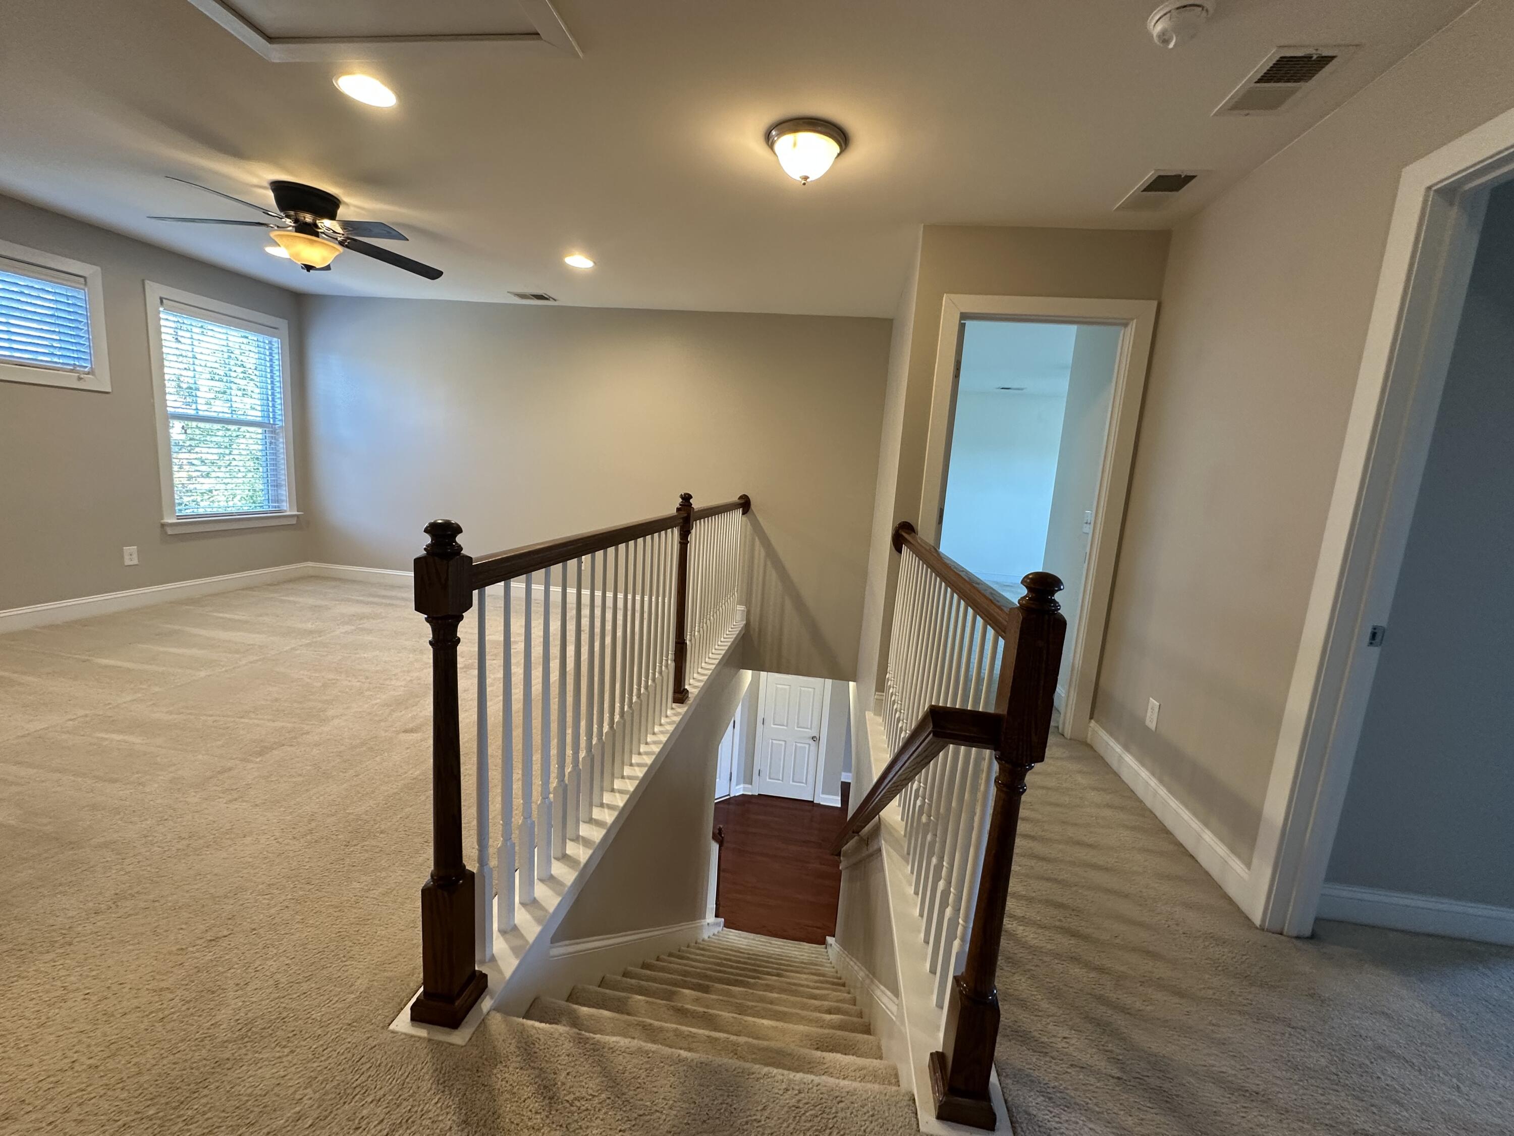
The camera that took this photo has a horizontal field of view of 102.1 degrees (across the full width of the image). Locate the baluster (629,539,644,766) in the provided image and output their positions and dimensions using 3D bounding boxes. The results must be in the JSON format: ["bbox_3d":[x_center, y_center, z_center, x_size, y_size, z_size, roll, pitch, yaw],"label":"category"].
[{"bbox_3d":[-0.476,0.326,2.500,0.032,0.931,0.032,5,9,7],"label":"baluster"}]

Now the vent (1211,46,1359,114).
[{"bbox_3d":[1.504,-1.393,1.772,0.195,0.022,0.327,5,9,7],"label":"vent"}]

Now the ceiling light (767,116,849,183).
[{"bbox_3d":[0.179,-1.496,2.262,0.307,0.146,0.307,5,9,7],"label":"ceiling light"}]

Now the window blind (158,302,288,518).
[{"bbox_3d":[-4.097,-1.170,4.766,0.051,1.476,0.933,5,9,7],"label":"window blind"}]

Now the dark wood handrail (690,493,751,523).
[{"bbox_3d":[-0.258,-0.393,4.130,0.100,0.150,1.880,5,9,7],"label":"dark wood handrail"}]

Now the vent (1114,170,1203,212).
[{"bbox_3d":[1.595,-1.489,2.437,0.195,0.022,0.348,5,9,7],"label":"vent"}]

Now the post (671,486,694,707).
[{"bbox_3d":[-0.381,0.159,3.143,0.100,1.082,0.100,5,9,7],"label":"post"}]

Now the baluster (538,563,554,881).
[{"bbox_3d":[-0.584,0.440,1.711,0.032,0.931,0.032,5,9,7],"label":"baluster"}]

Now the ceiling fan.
[{"bbox_3d":[-2.288,-1.686,3.064,1.299,0.368,1.257,5,9,7],"label":"ceiling fan"}]

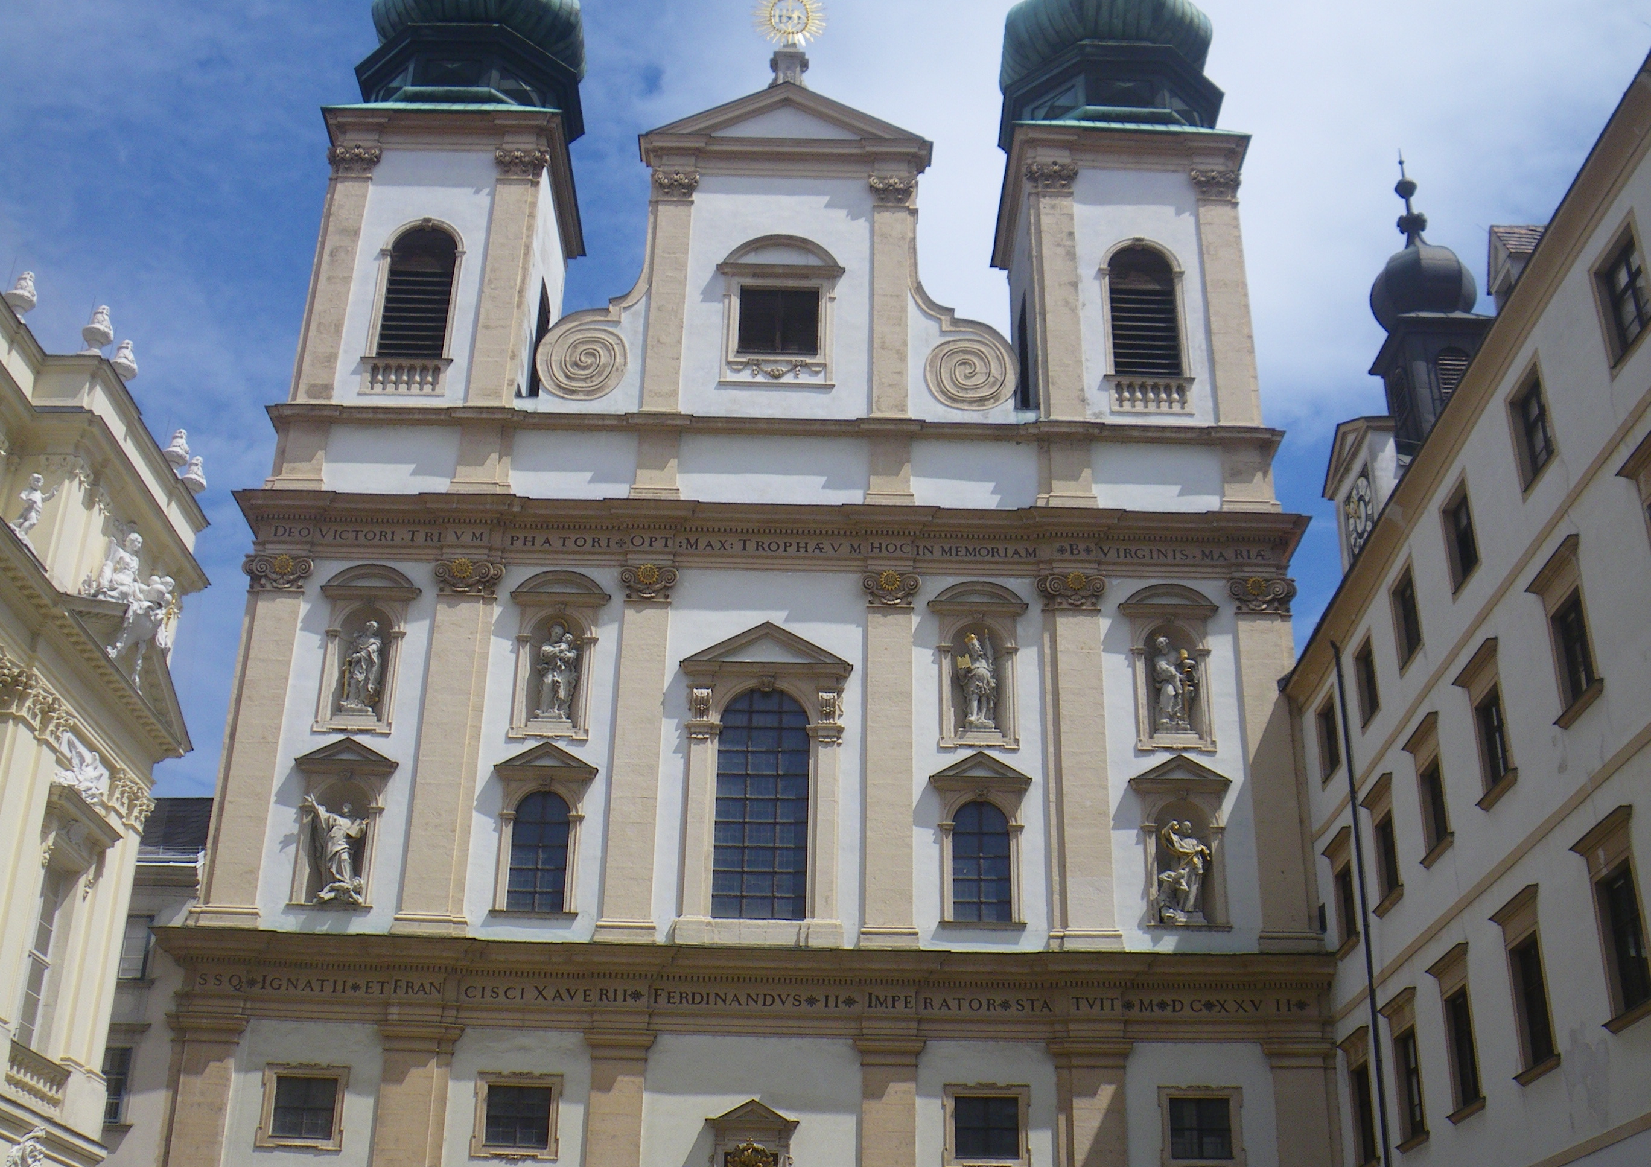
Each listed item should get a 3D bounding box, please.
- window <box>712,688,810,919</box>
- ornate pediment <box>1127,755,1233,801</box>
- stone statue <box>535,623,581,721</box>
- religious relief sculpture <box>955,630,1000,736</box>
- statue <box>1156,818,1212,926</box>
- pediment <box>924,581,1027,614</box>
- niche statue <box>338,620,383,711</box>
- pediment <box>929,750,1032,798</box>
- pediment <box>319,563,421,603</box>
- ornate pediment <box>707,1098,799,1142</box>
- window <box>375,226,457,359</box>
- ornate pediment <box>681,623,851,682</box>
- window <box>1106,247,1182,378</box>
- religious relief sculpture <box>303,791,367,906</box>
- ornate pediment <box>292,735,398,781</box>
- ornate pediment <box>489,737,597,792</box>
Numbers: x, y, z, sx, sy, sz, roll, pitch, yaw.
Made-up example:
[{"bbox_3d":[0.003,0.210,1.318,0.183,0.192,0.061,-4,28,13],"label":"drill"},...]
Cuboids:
[{"bbox_3d":[-1.596,5.574,45.497,2.290,6.103,0.250,1,-24,-1],"label":"window"},{"bbox_3d":[8.892,4.856,44.691,2.500,1.050,0.550,1,-26,0],"label":"ornate pediment"},{"bbox_3d":[-7.283,2.407,48.988,1.192,2.852,0.800,1,-26,0],"label":"stone statue"},{"bbox_3d":[3.915,2.536,46.068,1.100,2.900,0.900,1,-26,0],"label":"religious relief sculpture"},{"bbox_3d":[9.193,7.415,45.458,1.347,2.853,0.900,1,-26,-1],"label":"statue"},{"bbox_3d":[4.037,0.405,47.233,2.652,0.767,0.500,1,-24,-1],"label":"pediment"},{"bbox_3d":[-12.032,2.193,46.430,1.020,2.548,0.750,1,-24,-1],"label":"niche statue"},{"bbox_3d":[3.902,4.743,44.644,2.500,1.050,0.550,1,-26,0],"label":"pediment"},{"bbox_3d":[-12.261,0.003,48.402,2.606,0.852,0.600,1,-26,-1],"label":"pediment"},{"bbox_3d":[-1.716,12.779,42.439,2.119,0.852,0.500,1,-26,-1],"label":"ornate pediment"},{"bbox_3d":[-11.780,-8.426,51.461,1.966,4.513,0.270,1,-24,-1],"label":"window"},{"bbox_3d":[-1.610,1.950,48.936,4.670,1.624,0.600,1,-26,0],"label":"ornate pediment"},{"bbox_3d":[9.241,-7.900,51.443,2.050,4.500,0.450,1,-26,0],"label":"window"},{"bbox_3d":[-11.999,6.547,43.593,1.600,2.850,0.950,1,-26,0],"label":"religious relief sculpture"},{"bbox_3d":[-12.714,4.678,47.445,2.745,1.054,0.450,1,-26,0],"label":"ornate pediment"},{"bbox_3d":[-7.449,4.860,47.457,2.751,1.345,0.450,1,-26,0],"label":"ornate pediment"}]

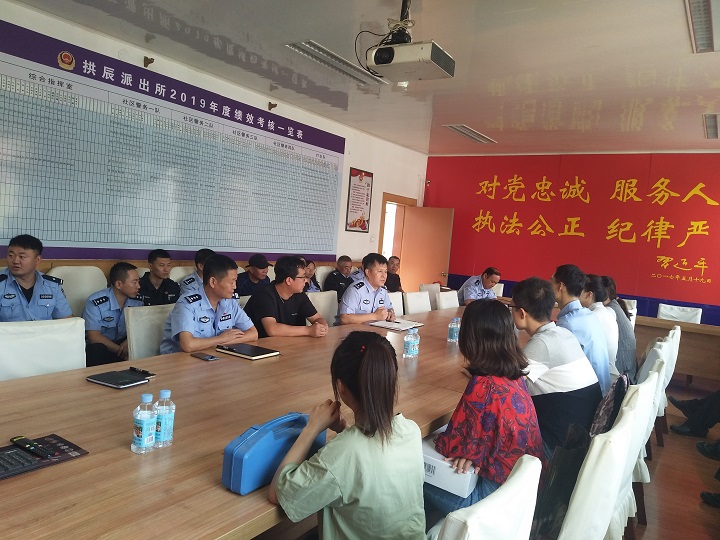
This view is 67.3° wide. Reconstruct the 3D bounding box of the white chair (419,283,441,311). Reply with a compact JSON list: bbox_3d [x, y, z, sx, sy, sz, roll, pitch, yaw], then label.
[{"bbox_3d":[1.019,0.661,6.635,0.550,0.910,0.460,7,4,33],"label":"white chair"}]

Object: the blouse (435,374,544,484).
[{"bbox_3d":[0.470,0.540,1.863,0.430,0.450,0.360,1,5,-45],"label":"blouse"}]

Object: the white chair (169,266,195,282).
[{"bbox_3d":[-1.397,0.504,4.863,0.570,1.020,0.470,7,4,33],"label":"white chair"}]

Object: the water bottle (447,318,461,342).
[{"bbox_3d":[0.681,0.427,3.896,0.063,0.168,0.063,7,4,33],"label":"water bottle"}]

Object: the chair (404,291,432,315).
[{"bbox_3d":[0.648,0.692,5.057,0.550,0.950,0.460,7,4,33],"label":"chair"}]

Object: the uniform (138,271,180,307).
[{"bbox_3d":[-1.653,0.277,4.405,0.480,0.560,0.300,1,5,-45],"label":"uniform"}]

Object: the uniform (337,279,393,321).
[{"bbox_3d":[0.018,0.340,4.296,0.350,0.540,0.480,7,4,31],"label":"uniform"}]

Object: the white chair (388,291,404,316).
[{"bbox_3d":[0.347,0.689,4.692,0.550,0.950,0.460,7,4,33],"label":"white chair"}]

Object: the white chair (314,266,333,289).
[{"bbox_3d":[-0.317,0.504,6.387,0.560,1.030,0.480,7,4,33],"label":"white chair"}]

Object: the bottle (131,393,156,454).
[{"bbox_3d":[-0.621,0.436,1.563,0.066,0.168,0.066,7,4,33],"label":"bottle"}]

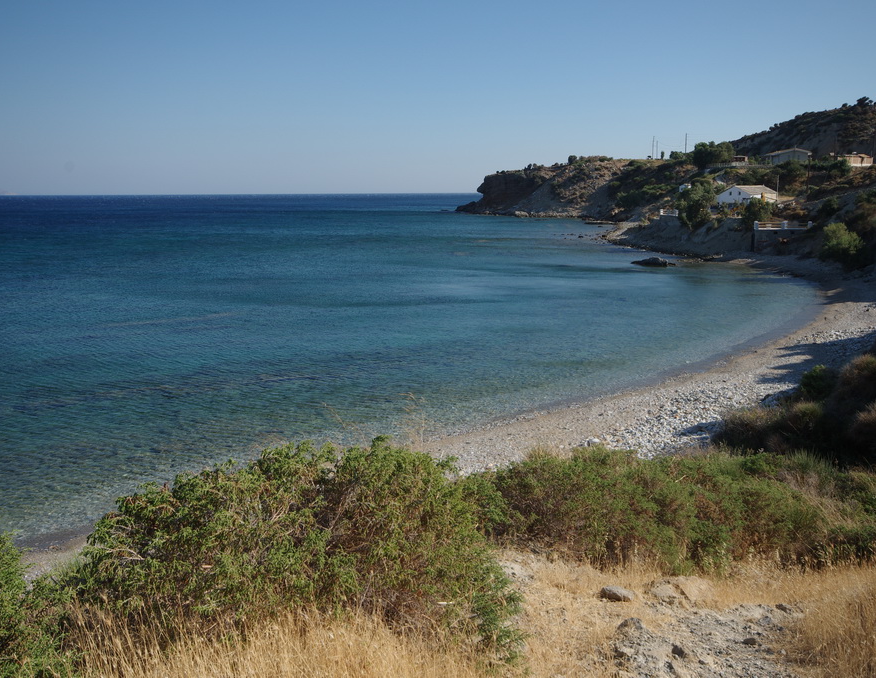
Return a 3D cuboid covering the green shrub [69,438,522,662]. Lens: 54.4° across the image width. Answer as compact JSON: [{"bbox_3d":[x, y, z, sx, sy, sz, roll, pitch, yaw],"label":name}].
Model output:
[{"bbox_3d":[-0.808,1.227,5.300,2.606,1.070,1.750,0,10,0],"label":"green shrub"}]

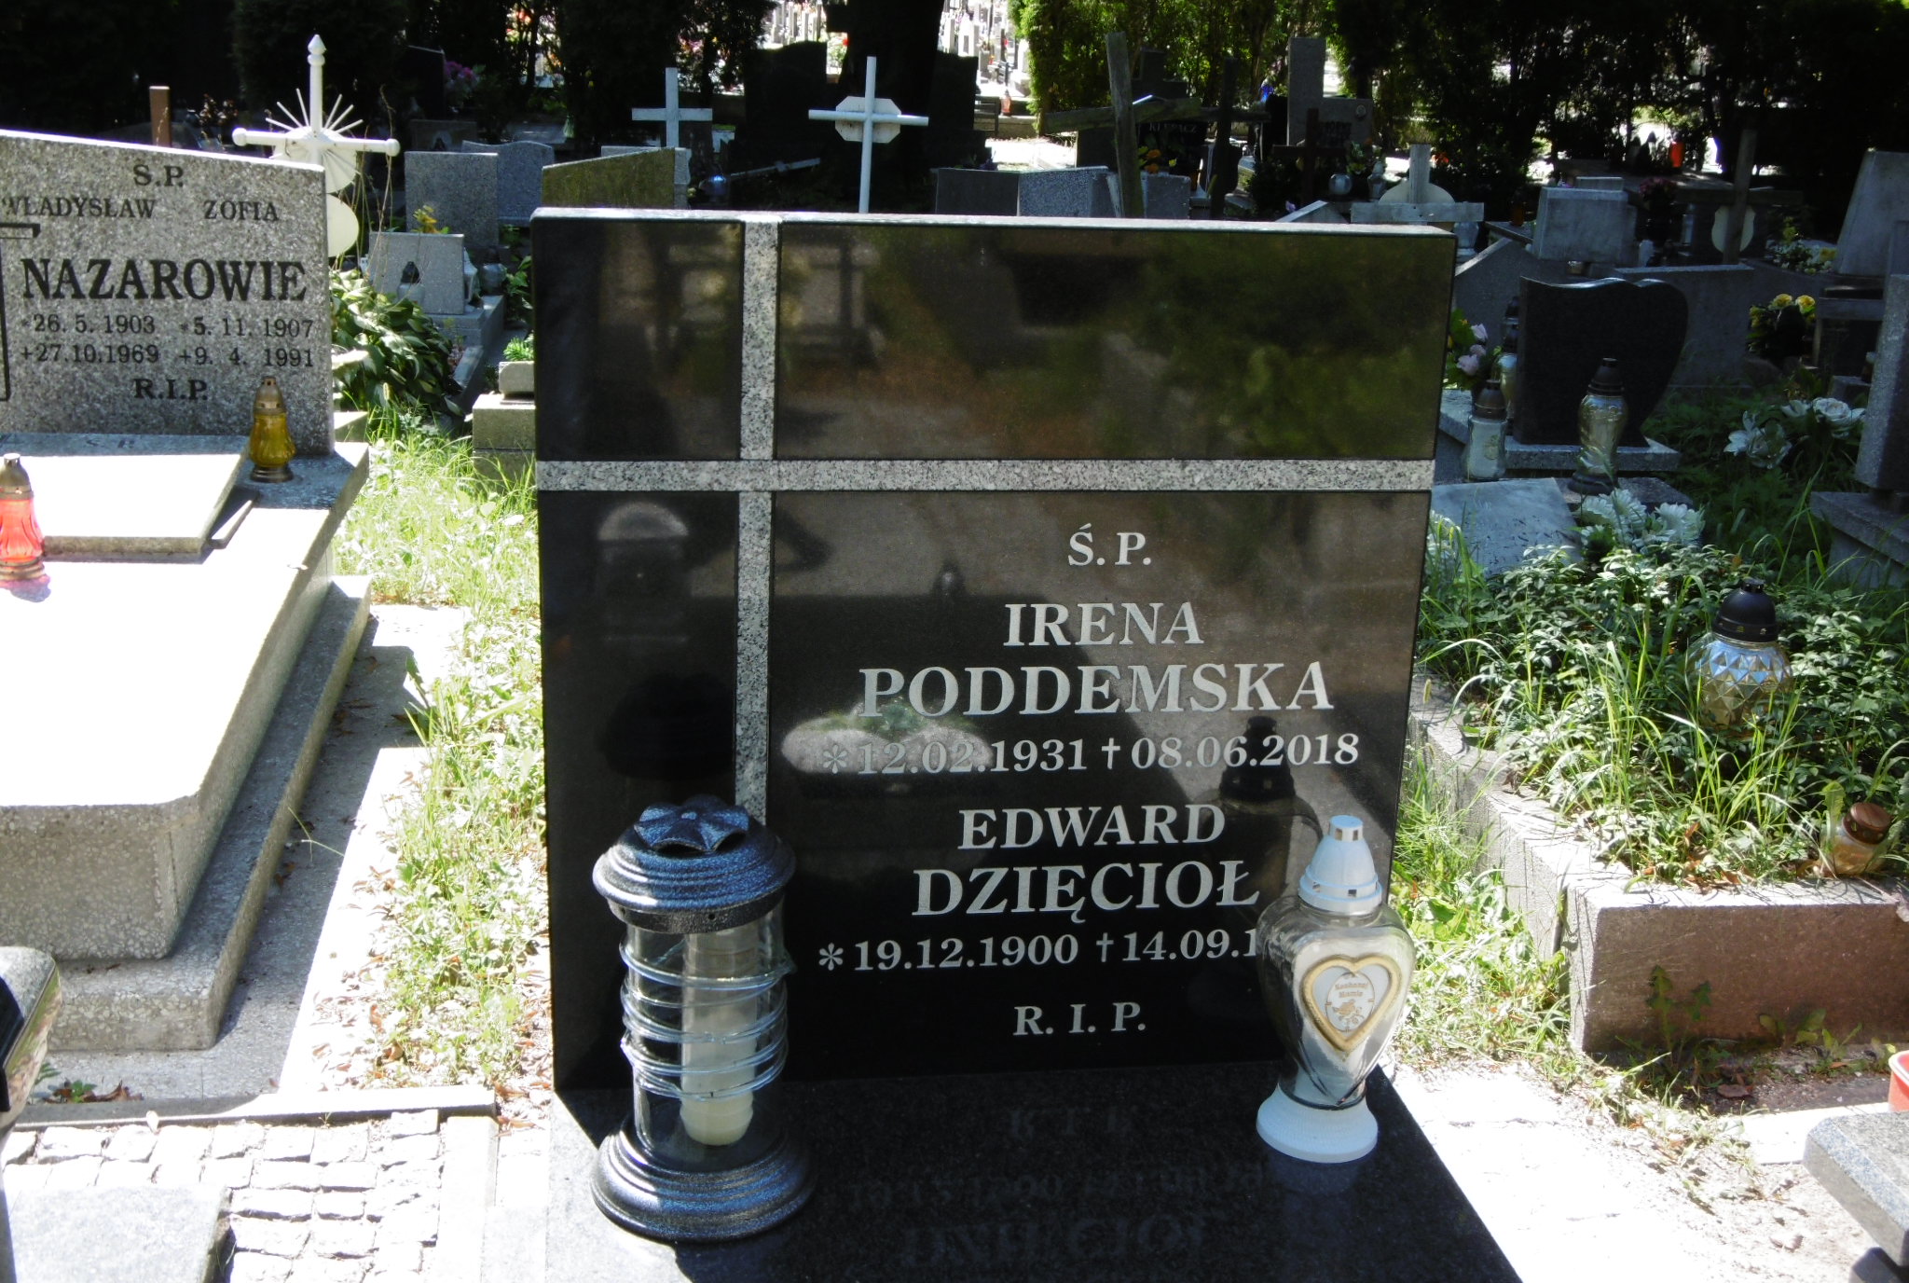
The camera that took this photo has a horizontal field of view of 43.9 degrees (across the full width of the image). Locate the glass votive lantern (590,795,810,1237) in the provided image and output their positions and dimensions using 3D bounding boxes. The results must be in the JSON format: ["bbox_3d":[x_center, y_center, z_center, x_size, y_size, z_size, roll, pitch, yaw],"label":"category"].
[{"bbox_3d":[-0.211,0.299,1.983,0.186,0.344,0.186,2,16,0],"label":"glass votive lantern"}]

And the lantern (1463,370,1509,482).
[{"bbox_3d":[1.157,-0.466,5.114,0.095,0.228,0.095,2,16,0],"label":"lantern"}]

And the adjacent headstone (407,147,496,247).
[{"bbox_3d":[-2.094,-1.843,9.915,0.387,0.392,0.090,-1,17,-8],"label":"adjacent headstone"}]

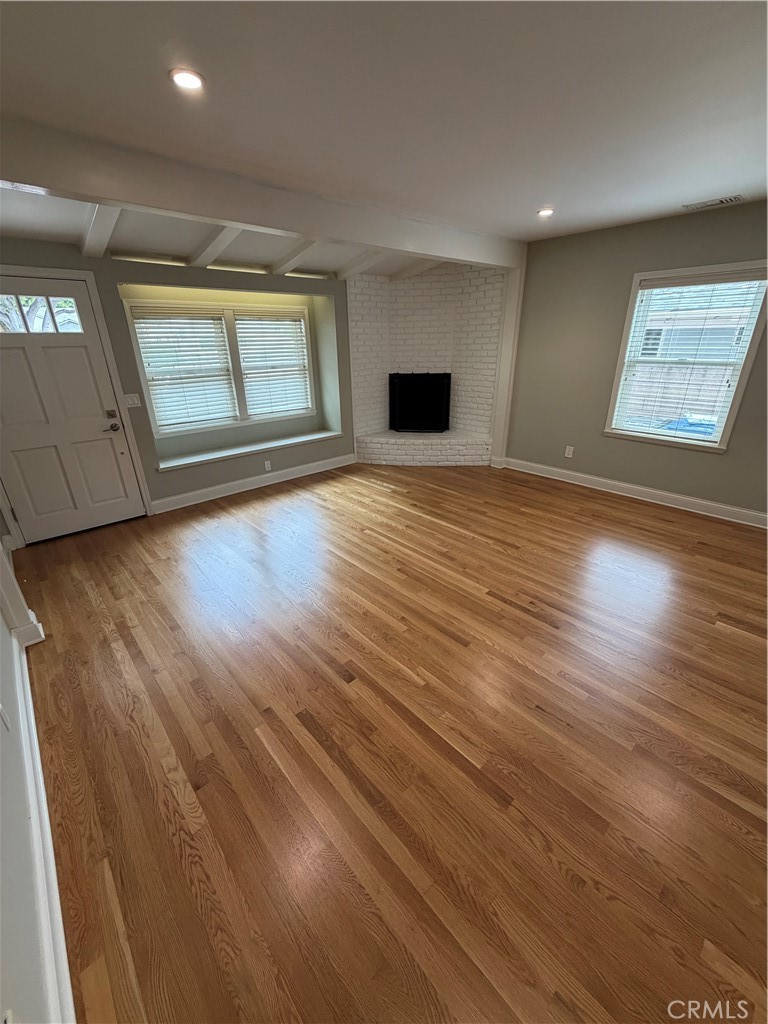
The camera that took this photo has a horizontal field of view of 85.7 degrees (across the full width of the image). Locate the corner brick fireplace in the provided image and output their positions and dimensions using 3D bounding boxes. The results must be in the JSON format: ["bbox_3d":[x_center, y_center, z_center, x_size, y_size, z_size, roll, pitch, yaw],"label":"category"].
[{"bbox_3d":[0.506,-1.821,5.239,1.793,2.377,0.681,1,23,4],"label":"corner brick fireplace"}]

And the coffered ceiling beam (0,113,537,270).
[{"bbox_3d":[-0.289,-2.063,2.949,4.779,0.242,0.100,-21,30,-38],"label":"coffered ceiling beam"}]

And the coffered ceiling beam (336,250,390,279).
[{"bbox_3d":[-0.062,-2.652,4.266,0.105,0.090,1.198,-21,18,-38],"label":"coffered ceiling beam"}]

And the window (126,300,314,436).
[{"bbox_3d":[-1.622,-1.597,4.603,1.958,1.252,0.095,-21,30,-38],"label":"window"}]

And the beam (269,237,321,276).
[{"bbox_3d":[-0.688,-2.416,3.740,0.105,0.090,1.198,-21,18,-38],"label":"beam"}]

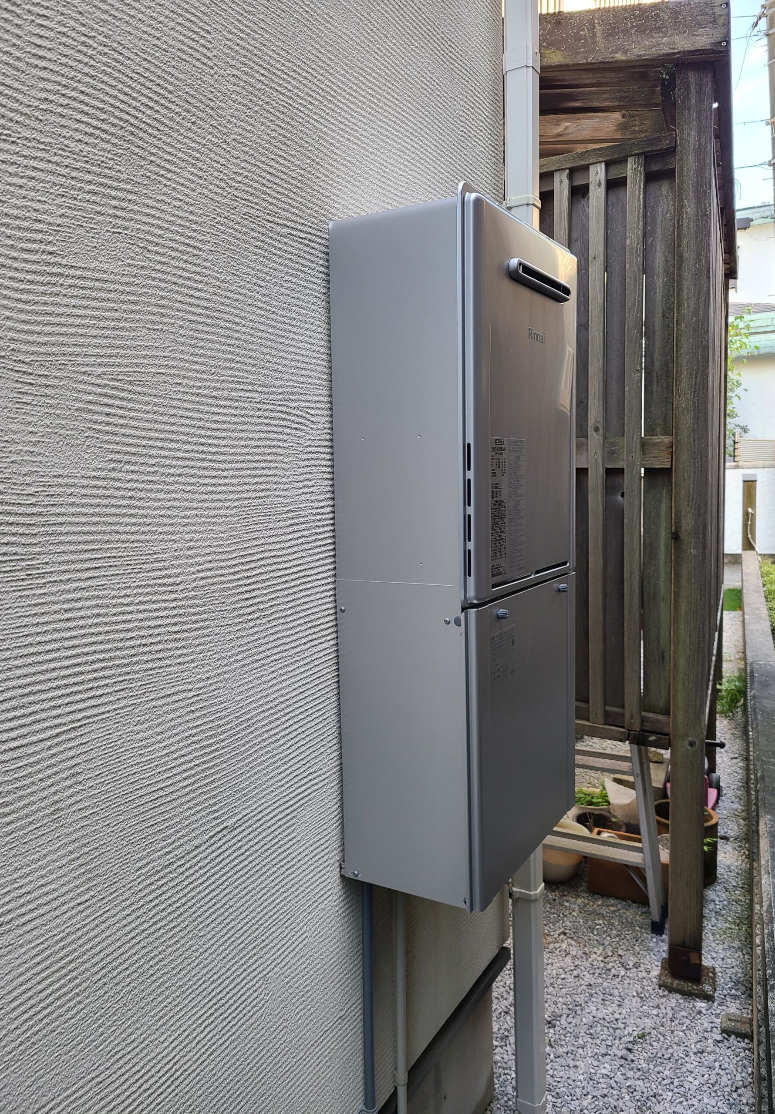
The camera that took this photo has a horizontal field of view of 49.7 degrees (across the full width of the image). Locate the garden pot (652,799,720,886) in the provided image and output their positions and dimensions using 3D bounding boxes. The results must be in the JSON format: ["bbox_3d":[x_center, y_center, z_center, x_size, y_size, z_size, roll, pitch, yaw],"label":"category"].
[{"bbox_3d":[1.145,1.109,3.237,0.250,0.243,0.250,-1,6,0],"label":"garden pot"}]

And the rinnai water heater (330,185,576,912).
[{"bbox_3d":[0.146,-0.020,1.495,0.262,1.090,0.468,2,7,30],"label":"rinnai water heater"}]

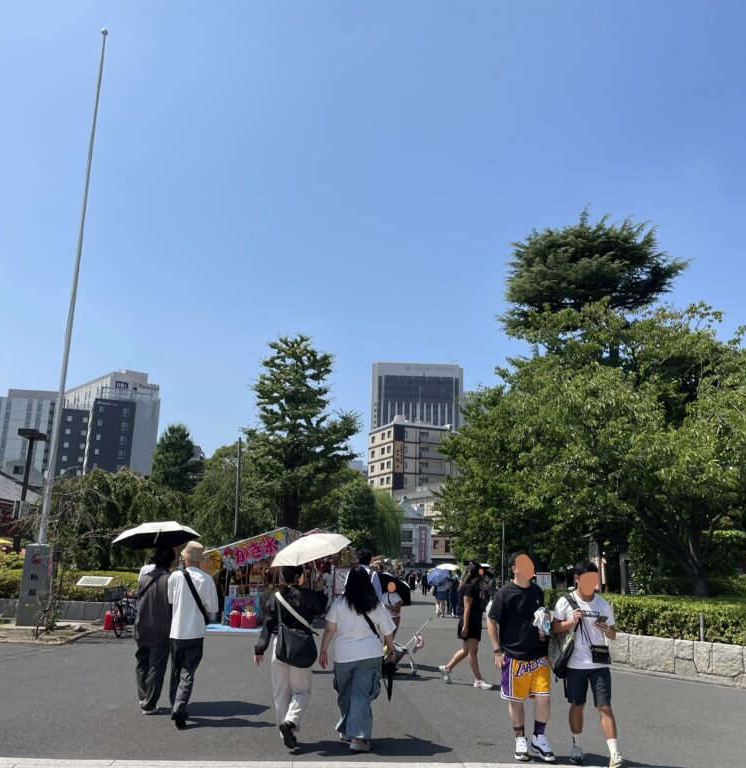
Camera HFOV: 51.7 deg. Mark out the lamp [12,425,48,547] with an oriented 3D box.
[{"bbox_3d":[-11.323,4.302,25.109,0.750,5.750,1.100,9,-15,-29],"label":"lamp"}]

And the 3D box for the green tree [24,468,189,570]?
[{"bbox_3d":[-9.065,4.877,26.025,5.529,3.968,4.800,2,-14,0],"label":"green tree"}]

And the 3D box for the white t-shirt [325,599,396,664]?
[{"bbox_3d":[-0.115,2.278,7.078,0.600,0.570,0.350,1,-14,3],"label":"white t-shirt"}]

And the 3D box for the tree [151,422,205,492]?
[{"bbox_3d":[-13.862,8.190,53.464,4.200,11.200,4.200,2,-13,0],"label":"tree"}]

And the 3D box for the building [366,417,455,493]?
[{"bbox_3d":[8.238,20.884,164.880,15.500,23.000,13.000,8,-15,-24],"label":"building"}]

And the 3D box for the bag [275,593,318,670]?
[{"bbox_3d":[-0.701,2.249,7.046,0.400,0.680,0.240,1,-13,3],"label":"bag"}]

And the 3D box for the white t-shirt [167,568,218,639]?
[{"bbox_3d":[-1.841,2.251,7.887,0.460,0.720,0.320,0,-14,7],"label":"white t-shirt"}]

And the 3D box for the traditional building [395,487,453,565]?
[{"bbox_3d":[8.185,25.774,130.652,9.883,14.700,8.500,2,-14,0],"label":"traditional building"}]

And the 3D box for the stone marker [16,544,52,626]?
[{"bbox_3d":[-7.735,4.590,17.564,0.540,1.800,0.480,3,-14,-4],"label":"stone marker"}]

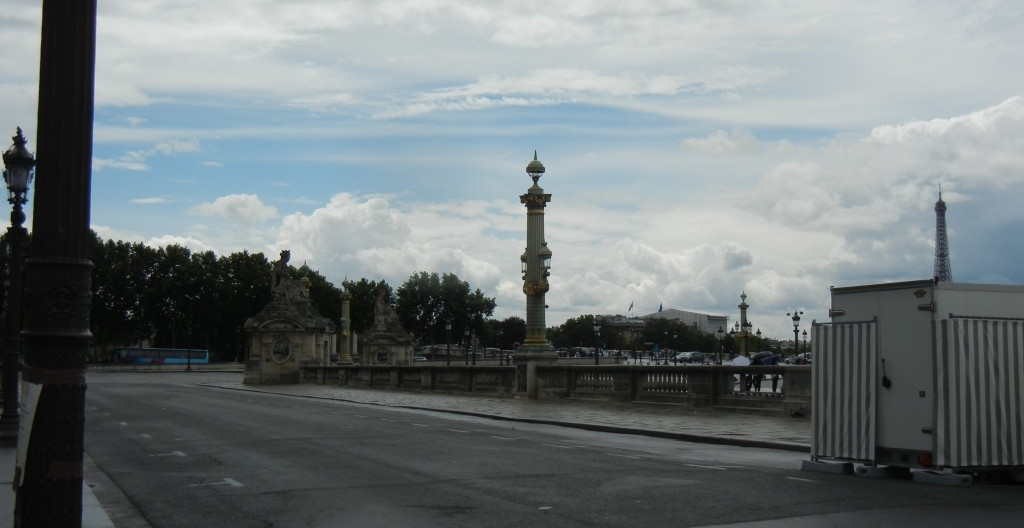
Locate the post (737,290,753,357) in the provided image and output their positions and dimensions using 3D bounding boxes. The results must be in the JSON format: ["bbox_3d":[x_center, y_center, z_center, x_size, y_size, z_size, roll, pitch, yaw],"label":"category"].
[{"bbox_3d":[31.213,8.078,154.886,1.700,8.790,1.700,0,-5,3],"label":"post"}]

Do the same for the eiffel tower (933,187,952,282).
[{"bbox_3d":[762.100,16.400,2038.100,125.000,326.000,125.000,0,-5,-4],"label":"eiffel tower"}]

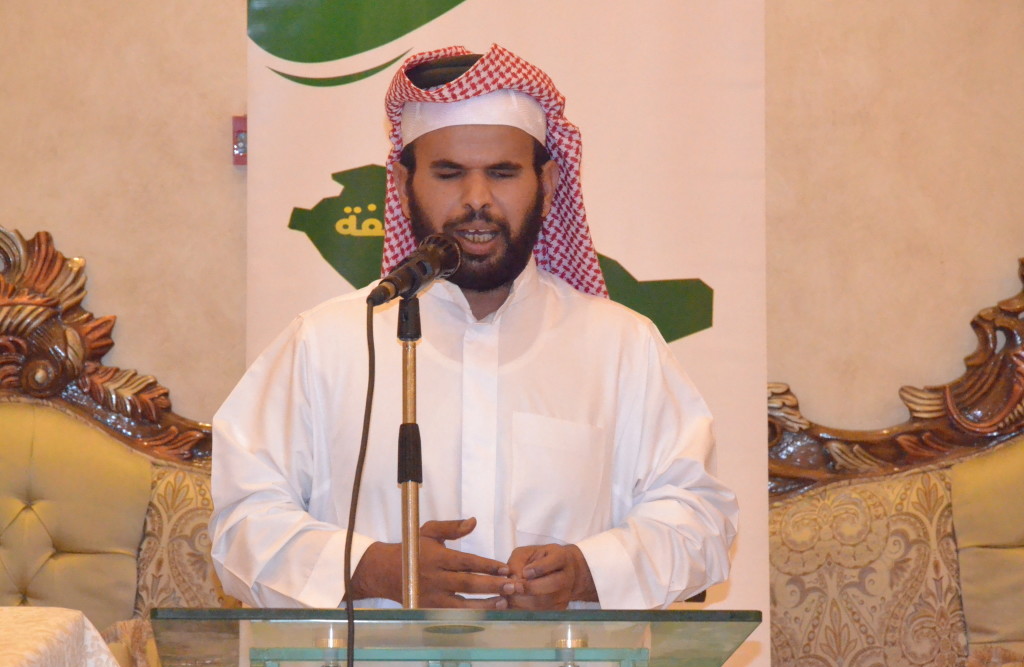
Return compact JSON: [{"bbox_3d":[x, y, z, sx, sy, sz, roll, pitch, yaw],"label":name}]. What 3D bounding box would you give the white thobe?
[{"bbox_3d":[-0.043,0.605,4.170,0.610,1.380,0.400,0,0,0],"label":"white thobe"}]

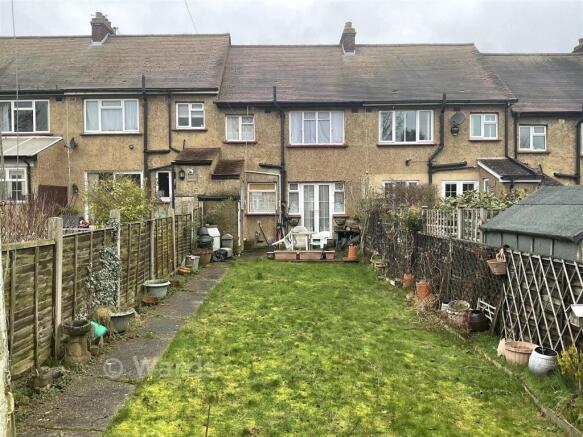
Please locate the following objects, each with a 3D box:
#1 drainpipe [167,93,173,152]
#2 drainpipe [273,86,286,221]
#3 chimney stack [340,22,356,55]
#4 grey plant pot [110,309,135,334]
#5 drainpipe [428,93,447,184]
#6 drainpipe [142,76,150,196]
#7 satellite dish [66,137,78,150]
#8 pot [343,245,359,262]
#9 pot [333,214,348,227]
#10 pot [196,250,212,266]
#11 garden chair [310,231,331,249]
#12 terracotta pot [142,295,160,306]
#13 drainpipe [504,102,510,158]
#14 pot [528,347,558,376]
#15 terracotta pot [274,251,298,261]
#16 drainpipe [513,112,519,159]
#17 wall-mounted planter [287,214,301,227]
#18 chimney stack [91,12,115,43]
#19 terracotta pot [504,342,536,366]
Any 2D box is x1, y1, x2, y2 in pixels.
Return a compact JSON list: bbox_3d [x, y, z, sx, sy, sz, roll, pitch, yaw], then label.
[{"bbox_3d":[-4.297,-3.428,17.257,0.086,2.091,0.091,-1,1,0],"label":"drainpipe"},{"bbox_3d":[-0.419,-2.043,17.500,0.420,5.400,0.280,0,1,0],"label":"drainpipe"},{"bbox_3d":[2.433,-7.602,21.112,0.507,1.404,1.370,-1,1,0],"label":"chimney stack"},{"bbox_3d":[-2.199,1.340,6.354,0.304,0.259,0.304,-1,1,0],"label":"grey plant pot"},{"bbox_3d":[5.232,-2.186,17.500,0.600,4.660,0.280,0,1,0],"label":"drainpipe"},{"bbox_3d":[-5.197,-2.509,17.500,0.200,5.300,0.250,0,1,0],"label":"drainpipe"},{"bbox_3d":[-7.644,-2.618,17.043,0.487,0.457,0.386,1,2,45],"label":"satellite dish"},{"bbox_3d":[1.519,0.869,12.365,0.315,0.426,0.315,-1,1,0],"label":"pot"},{"bbox_3d":[1.761,0.083,17.550,0.440,0.340,0.280,0,1,0],"label":"pot"},{"bbox_3d":[-2.245,1.019,12.600,0.440,0.400,0.440,0,1,0],"label":"pot"},{"bbox_3d":[0.836,0.724,14.032,0.568,0.731,0.568,-1,1,-30],"label":"garden chair"},{"bbox_3d":[-2.394,1.402,8.350,0.280,0.150,0.280,0,1,0],"label":"terracotta pot"},{"bbox_3d":[7.763,-3.235,17.550,0.140,2.020,0.140,0,1,0],"label":"drainpipe"},{"bbox_3d":[2.604,1.478,5.046,0.279,0.254,0.279,0,1,0],"label":"pot"},{"bbox_3d":[-0.127,0.943,12.454,0.599,0.203,0.223,-1,1,0],"label":"terracotta pot"},{"bbox_3d":[7.974,-2.934,17.367,0.091,1.604,0.091,-1,1,0],"label":"drainpipe"},{"bbox_3d":[0.097,0.083,17.550,0.420,0.340,0.280,0,1,0],"label":"wall-mounted planter"},{"bbox_3d":[-8.095,-8.026,21.119,0.507,1.410,1.370,-1,1,0],"label":"chimney stack"},{"bbox_3d":[2.679,1.593,5.700,0.400,0.230,0.400,0,1,0],"label":"terracotta pot"}]

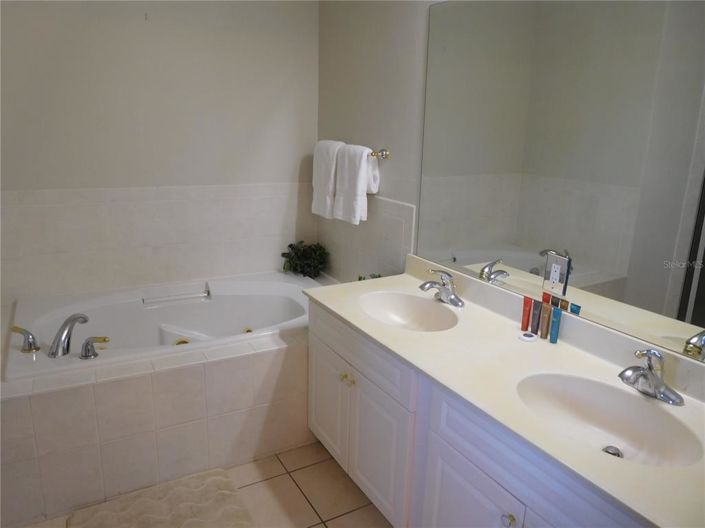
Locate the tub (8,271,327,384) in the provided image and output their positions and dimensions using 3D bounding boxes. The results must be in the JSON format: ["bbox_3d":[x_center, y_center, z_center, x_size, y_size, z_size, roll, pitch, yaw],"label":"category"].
[{"bbox_3d":[-0.854,0.454,2.772,1.630,0.485,0.980,-6,16,-28],"label":"tub"}]

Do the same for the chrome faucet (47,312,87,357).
[{"bbox_3d":[-1.184,0.290,2.138,0.063,0.133,0.208,4,14,10],"label":"chrome faucet"}]

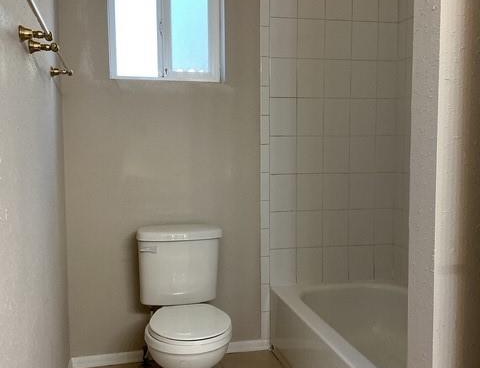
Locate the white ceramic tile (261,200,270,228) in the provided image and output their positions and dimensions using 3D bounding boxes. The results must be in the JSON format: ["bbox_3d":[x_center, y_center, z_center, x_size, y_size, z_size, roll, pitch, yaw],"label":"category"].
[{"bbox_3d":[0.130,0.160,2.850,0.049,0.148,0.010,-2,6,-13],"label":"white ceramic tile"}]

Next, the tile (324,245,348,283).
[{"bbox_3d":[0.535,0.451,3.000,0.152,0.201,0.010,-2,6,-14],"label":"tile"}]

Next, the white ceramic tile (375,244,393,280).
[{"bbox_3d":[0.820,0.447,3.058,0.118,0.195,0.009,-1,5,-13],"label":"white ceramic tile"}]

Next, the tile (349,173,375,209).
[{"bbox_3d":[0.682,0.039,2.990,0.151,0.202,0.009,-1,5,-13],"label":"tile"}]

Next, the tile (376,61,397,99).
[{"bbox_3d":[0.803,-0.573,2.942,0.117,0.201,0.010,-2,6,-13],"label":"tile"}]

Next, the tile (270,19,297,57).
[{"bbox_3d":[0.228,-0.765,2.811,0.152,0.203,0.010,-2,6,-13],"label":"tile"}]

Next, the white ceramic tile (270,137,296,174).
[{"bbox_3d":[0.233,-0.152,2.877,0.151,0.203,0.010,-2,6,-13],"label":"white ceramic tile"}]

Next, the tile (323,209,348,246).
[{"bbox_3d":[0.534,0.248,2.980,0.152,0.203,0.010,-2,6,-14],"label":"tile"}]

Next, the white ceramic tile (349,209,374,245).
[{"bbox_3d":[0.687,0.240,3.037,0.152,0.203,0.010,-1,5,-12],"label":"white ceramic tile"}]

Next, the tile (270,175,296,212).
[{"bbox_3d":[0.234,0.052,2.898,0.151,0.203,0.010,-2,6,-13],"label":"tile"}]

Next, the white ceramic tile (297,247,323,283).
[{"bbox_3d":[0.379,0.450,2.938,0.150,0.201,0.010,-2,6,-13],"label":"white ceramic tile"}]

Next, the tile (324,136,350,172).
[{"bbox_3d":[0.533,-0.161,2.947,0.151,0.203,0.010,-2,6,-13],"label":"tile"}]

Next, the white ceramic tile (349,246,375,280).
[{"bbox_3d":[0.686,0.445,3.049,0.152,0.203,0.010,-2,6,-13],"label":"white ceramic tile"}]

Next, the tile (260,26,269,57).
[{"bbox_3d":[0.129,-0.742,2.790,0.050,0.152,0.010,-2,6,-13],"label":"tile"}]

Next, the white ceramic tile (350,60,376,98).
[{"bbox_3d":[0.680,-0.573,2.940,0.151,0.203,0.010,-2,6,-13],"label":"white ceramic tile"}]

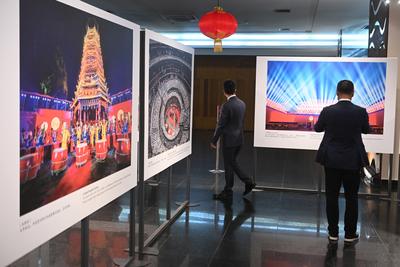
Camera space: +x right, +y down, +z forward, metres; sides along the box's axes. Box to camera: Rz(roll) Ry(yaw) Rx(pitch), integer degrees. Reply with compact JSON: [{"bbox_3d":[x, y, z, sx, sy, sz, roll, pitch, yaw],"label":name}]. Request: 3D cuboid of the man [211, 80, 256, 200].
[{"bbox_3d":[0.522,0.097,6.631,0.680,1.750,0.500,5,7,35],"label":"man"}]

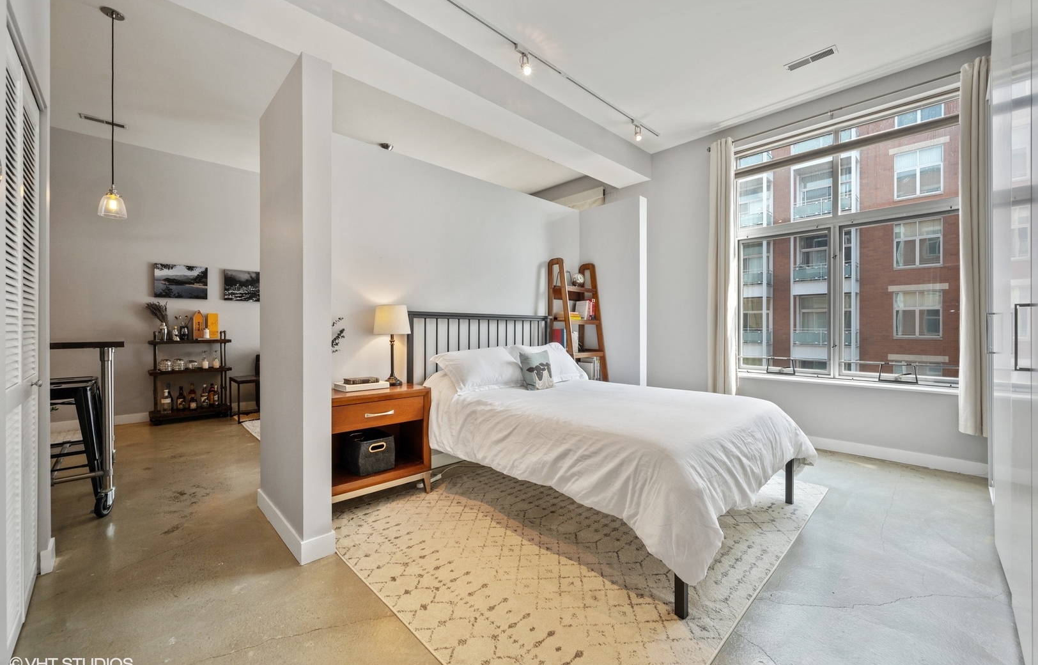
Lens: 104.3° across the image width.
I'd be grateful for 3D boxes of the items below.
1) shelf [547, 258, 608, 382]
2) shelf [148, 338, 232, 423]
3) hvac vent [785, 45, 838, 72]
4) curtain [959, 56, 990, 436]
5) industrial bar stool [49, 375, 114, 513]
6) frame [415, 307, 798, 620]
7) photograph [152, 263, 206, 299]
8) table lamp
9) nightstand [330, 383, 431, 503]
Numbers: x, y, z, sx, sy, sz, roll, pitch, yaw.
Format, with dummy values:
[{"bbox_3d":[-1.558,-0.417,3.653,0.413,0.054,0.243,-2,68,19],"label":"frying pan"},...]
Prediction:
[{"bbox_3d":[0.637,0.182,4.060,0.492,1.808,0.471,0,0,-43],"label":"shelf"},{"bbox_3d":[-4.112,0.550,5.050,0.789,1.081,0.332,0,0,-43],"label":"shelf"},{"bbox_3d":[2.346,-2.193,3.247,0.141,0.021,0.342,0,0,-43],"label":"hvac vent"},{"bbox_3d":[3.429,-0.626,2.994,0.225,2.800,0.112,0,0,41],"label":"curtain"},{"bbox_3d":[-2.770,0.699,2.434,0.428,0.762,0.428,0,0,-43],"label":"industrial bar stool"},{"bbox_3d":[0.489,0.459,2.766,1.642,1.244,2.188,0,0,-43],"label":"frame"},{"bbox_3d":[-4.282,-0.639,5.123,0.521,0.419,0.032,0,0,-43],"label":"photograph"},{"bbox_3d":[-0.884,0.094,2.819,0.263,0.558,0.263,0,0,-43],"label":"table lamp"},{"bbox_3d":[-0.976,0.726,2.622,0.701,0.708,0.385,0,0,-43],"label":"nightstand"}]

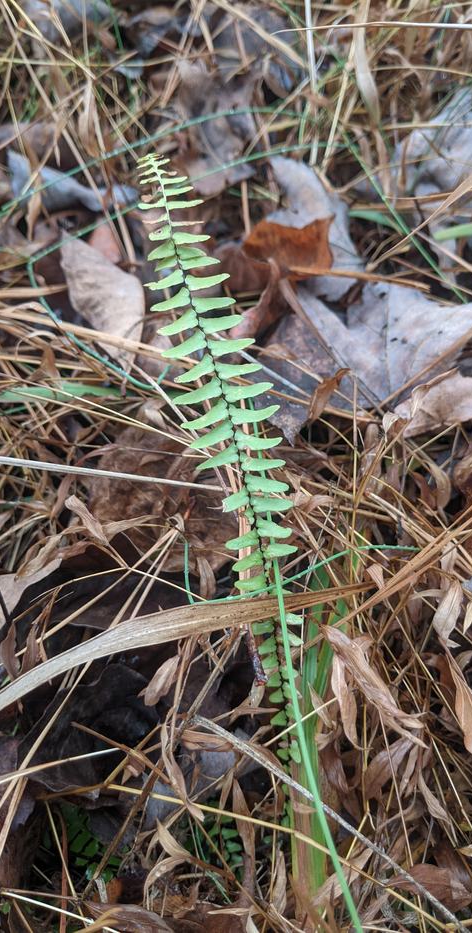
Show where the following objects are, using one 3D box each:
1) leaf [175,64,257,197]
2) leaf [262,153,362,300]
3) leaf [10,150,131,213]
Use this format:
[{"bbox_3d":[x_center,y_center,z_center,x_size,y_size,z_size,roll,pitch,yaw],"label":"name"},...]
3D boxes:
[{"bbox_3d":[-0.019,-0.293,0.630,0.062,0.025,0.106,6,86,0],"label":"leaf"},{"bbox_3d":[0.060,-0.183,0.560,0.060,0.030,0.120,-18,77,-2],"label":"leaf"},{"bbox_3d":[-0.153,-0.266,0.680,0.110,0.027,0.046,14,53,11],"label":"leaf"}]

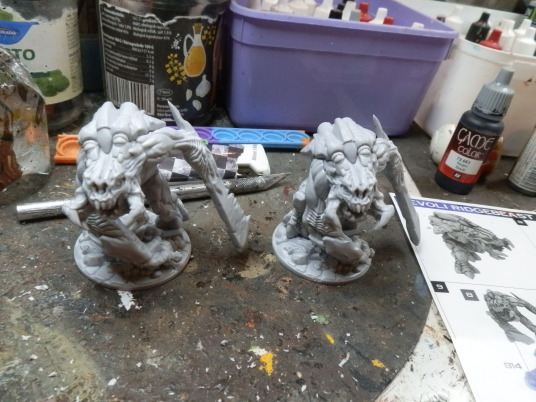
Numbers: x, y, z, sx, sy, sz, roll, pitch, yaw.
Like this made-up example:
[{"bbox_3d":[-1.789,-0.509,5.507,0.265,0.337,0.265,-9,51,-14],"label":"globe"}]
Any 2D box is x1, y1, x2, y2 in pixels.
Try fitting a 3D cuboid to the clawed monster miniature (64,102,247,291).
[{"bbox_3d":[-0.042,-0.002,0.170,0.073,0.069,0.060,6,36,-6],"label":"clawed monster miniature"}]

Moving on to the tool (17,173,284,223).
[{"bbox_3d":[-0.050,-0.005,0.224,0.140,0.009,0.009,-10,41,-25],"label":"tool"}]

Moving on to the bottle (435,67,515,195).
[{"bbox_3d":[0.126,-0.042,0.260,0.025,0.075,0.025,26,39,20],"label":"bottle"}]

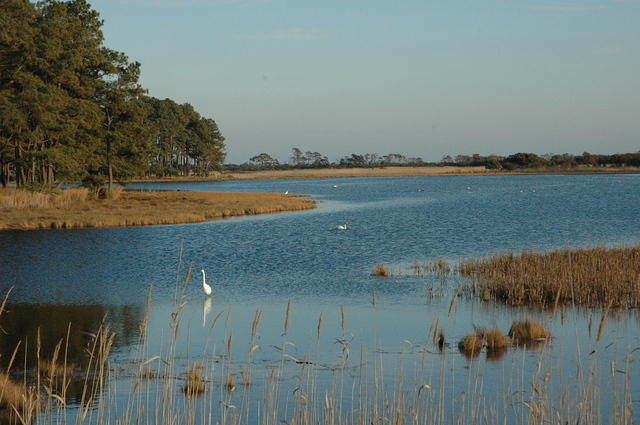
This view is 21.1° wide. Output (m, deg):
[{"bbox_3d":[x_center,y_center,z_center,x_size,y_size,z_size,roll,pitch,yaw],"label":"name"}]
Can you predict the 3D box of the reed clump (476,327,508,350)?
[{"bbox_3d":[3.362,2.421,33.557,0.610,0.420,0.540,0,2,0],"label":"reed clump"}]

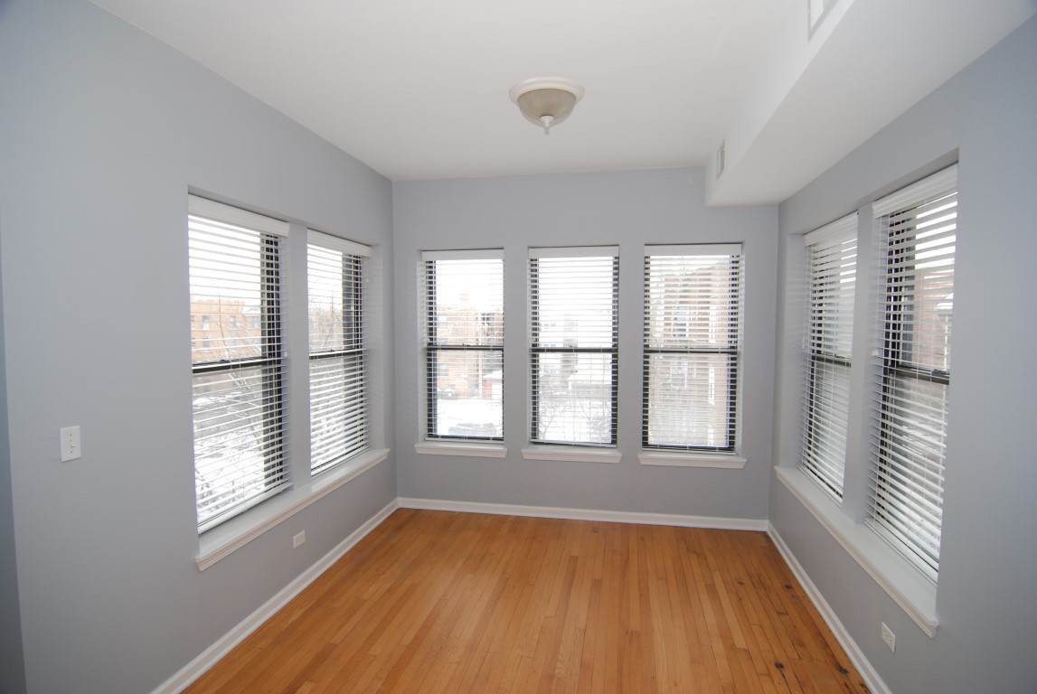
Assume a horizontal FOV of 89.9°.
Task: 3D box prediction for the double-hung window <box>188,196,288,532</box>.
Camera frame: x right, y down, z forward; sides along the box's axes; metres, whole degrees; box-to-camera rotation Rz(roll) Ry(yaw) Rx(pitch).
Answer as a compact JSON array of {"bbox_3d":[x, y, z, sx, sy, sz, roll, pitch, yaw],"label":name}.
[{"bbox_3d":[-1.526,0.085,2.829,0.111,1.652,0.838,1,3,11],"label":"double-hung window"}]

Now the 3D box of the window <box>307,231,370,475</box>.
[{"bbox_3d":[-1.324,0.029,3.824,0.111,1.652,0.896,1,3,11],"label":"window"}]

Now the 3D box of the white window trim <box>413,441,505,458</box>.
[{"bbox_3d":[-0.474,0.877,4.410,0.805,0.090,0.149,1,3,10],"label":"white window trim"}]

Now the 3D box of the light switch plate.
[{"bbox_3d":[-1.573,0.340,1.828,0.012,0.115,0.070,1,3,11],"label":"light switch plate"}]

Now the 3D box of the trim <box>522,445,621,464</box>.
[{"bbox_3d":[0.435,0.886,4.253,0.812,0.090,0.149,1,3,10],"label":"trim"}]

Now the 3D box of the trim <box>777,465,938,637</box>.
[{"bbox_3d":[1.732,0.964,2.765,0.166,0.095,1.975,1,3,11],"label":"trim"}]

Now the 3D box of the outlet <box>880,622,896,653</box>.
[{"bbox_3d":[1.559,1.227,2.192,0.010,0.071,0.115,1,3,11],"label":"outlet"}]

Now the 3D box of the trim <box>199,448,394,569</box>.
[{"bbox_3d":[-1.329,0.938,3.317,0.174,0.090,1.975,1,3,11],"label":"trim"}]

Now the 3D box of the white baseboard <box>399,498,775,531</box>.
[{"bbox_3d":[0.438,1.372,4.245,3.010,0.103,0.020,1,3,10],"label":"white baseboard"}]

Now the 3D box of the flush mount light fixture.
[{"bbox_3d":[0.146,-1.191,2.655,0.378,0.210,0.378,1,3,11],"label":"flush mount light fixture"}]

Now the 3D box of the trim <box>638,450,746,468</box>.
[{"bbox_3d":[1.353,0.895,4.095,0.808,0.090,0.149,1,3,10],"label":"trim"}]

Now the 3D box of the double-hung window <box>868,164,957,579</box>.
[{"bbox_3d":[1.742,0.119,2.249,0.111,1.652,0.863,1,3,11],"label":"double-hung window"}]

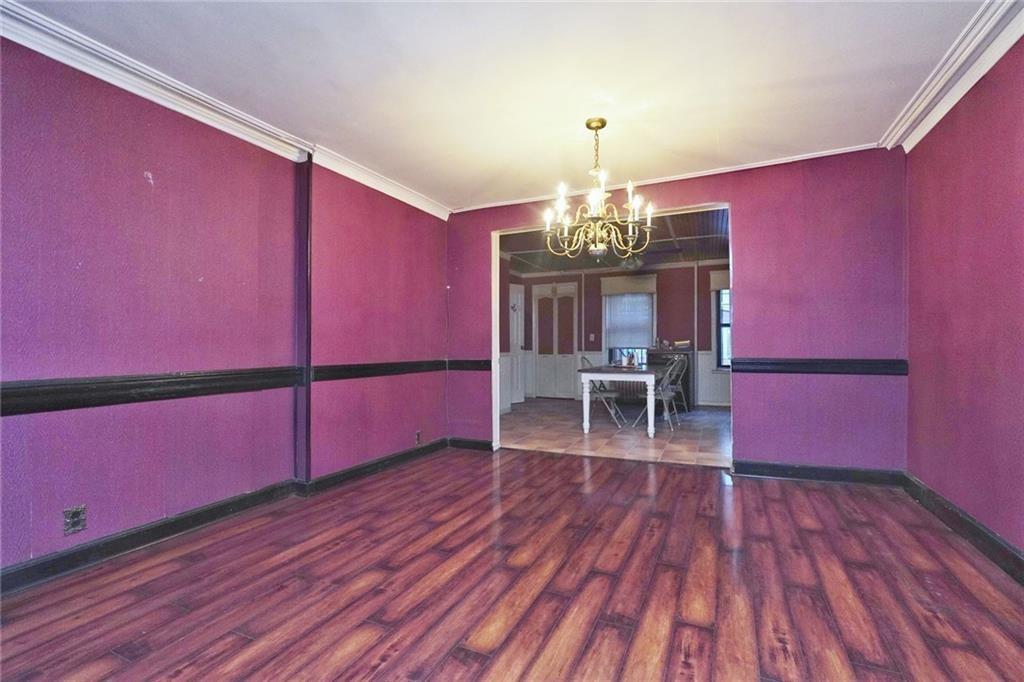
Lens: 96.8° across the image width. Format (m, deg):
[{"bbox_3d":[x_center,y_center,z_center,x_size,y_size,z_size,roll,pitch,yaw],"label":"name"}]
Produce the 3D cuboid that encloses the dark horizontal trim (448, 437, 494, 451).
[{"bbox_3d":[-0.420,1.045,4.589,0.530,0.100,0.025,-1,-1,24],"label":"dark horizontal trim"}]

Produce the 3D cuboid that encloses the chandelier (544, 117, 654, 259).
[{"bbox_3d":[0.552,-0.955,2.925,0.710,0.900,0.710,-1,-1,24],"label":"chandelier"}]

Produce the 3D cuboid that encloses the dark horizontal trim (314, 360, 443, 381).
[{"bbox_3d":[-1.022,0.240,3.950,0.030,0.110,1.700,-1,-1,26],"label":"dark horizontal trim"}]

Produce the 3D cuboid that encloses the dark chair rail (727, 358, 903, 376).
[{"bbox_3d":[2.260,0.194,3.401,1.100,0.115,0.030,-1,-1,24],"label":"dark chair rail"}]

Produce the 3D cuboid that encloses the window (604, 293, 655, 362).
[{"bbox_3d":[2.201,-0.231,8.486,0.920,1.370,0.100,-1,-1,24],"label":"window"}]

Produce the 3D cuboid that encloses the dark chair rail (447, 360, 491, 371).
[{"bbox_3d":[-0.430,0.247,4.605,0.520,0.110,0.030,-1,-1,24],"label":"dark chair rail"}]

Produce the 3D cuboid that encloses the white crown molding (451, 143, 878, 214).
[{"bbox_3d":[0.994,-1.369,3.987,3.600,0.045,0.040,-1,-1,24],"label":"white crown molding"}]

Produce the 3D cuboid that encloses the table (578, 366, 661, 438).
[{"bbox_3d":[1.505,0.725,5.890,0.900,0.750,1.580,-1,-1,24],"label":"table"}]

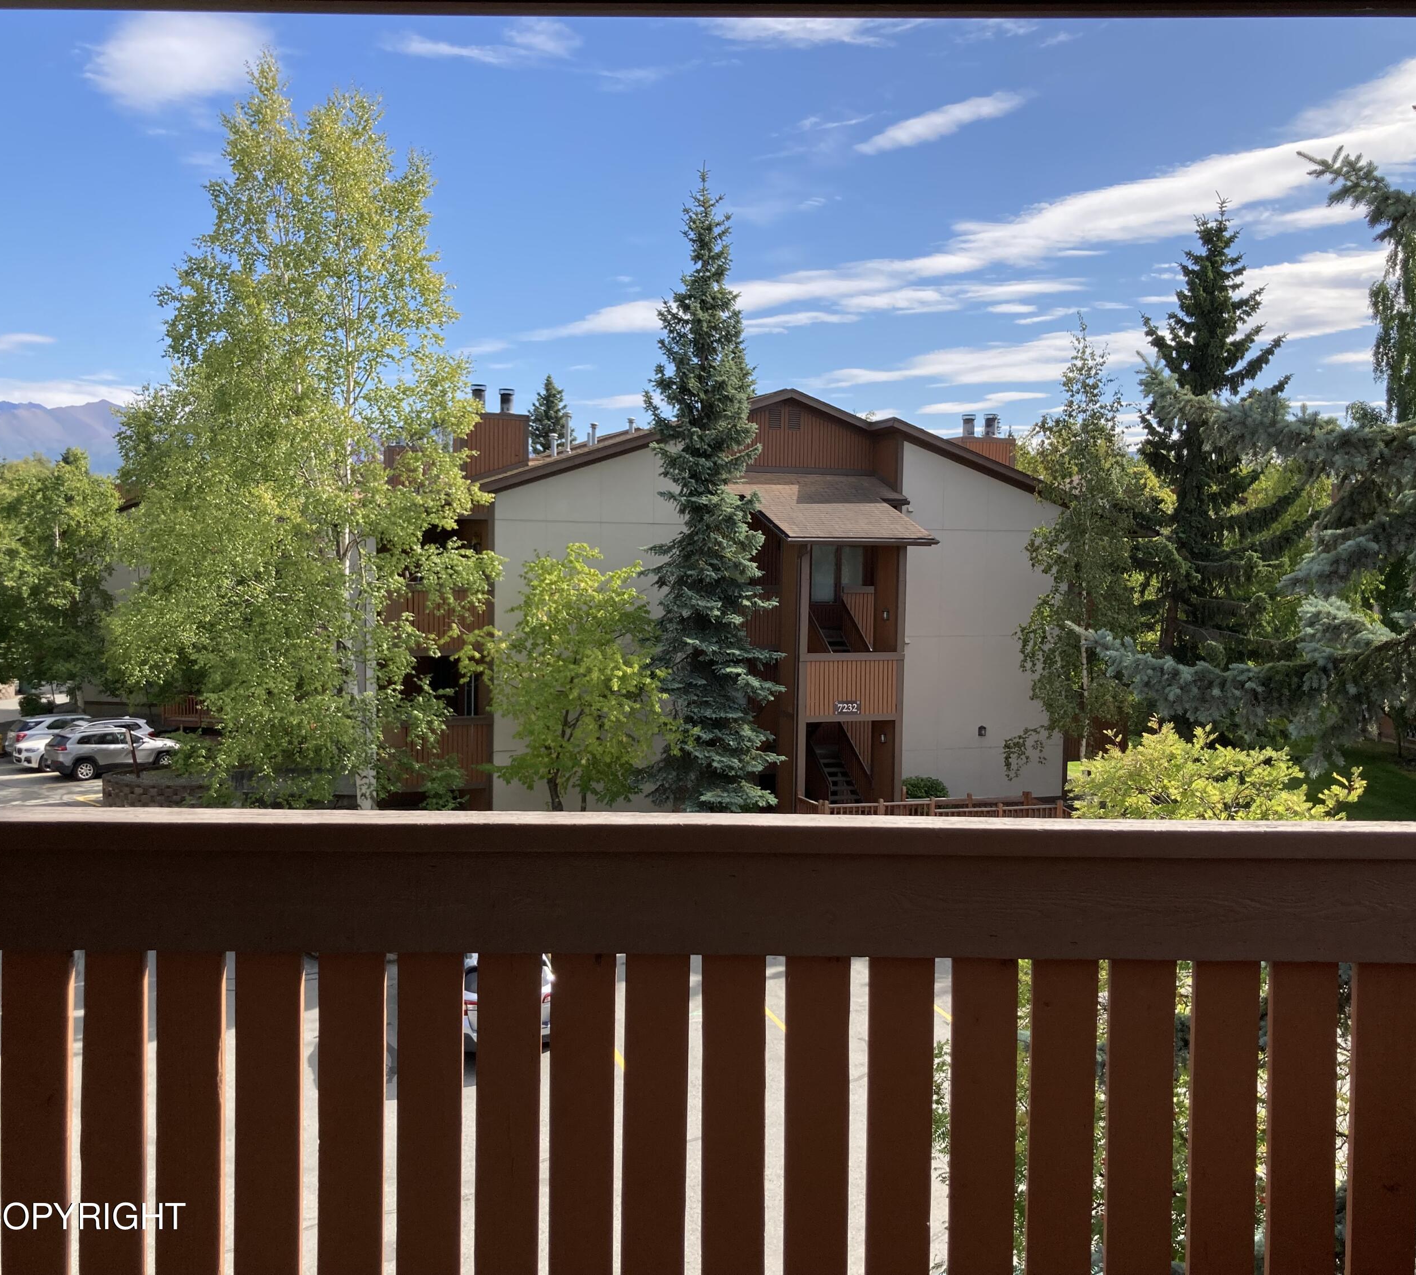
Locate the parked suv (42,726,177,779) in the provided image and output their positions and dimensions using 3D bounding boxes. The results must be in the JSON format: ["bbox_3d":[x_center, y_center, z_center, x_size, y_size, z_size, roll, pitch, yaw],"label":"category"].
[{"bbox_3d":[-21.192,4.038,49.386,1.860,1.680,4.620,4,4,43],"label":"parked suv"}]

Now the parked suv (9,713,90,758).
[{"bbox_3d":[-24.433,3.920,53.422,1.840,1.700,4.750,4,4,43],"label":"parked suv"}]

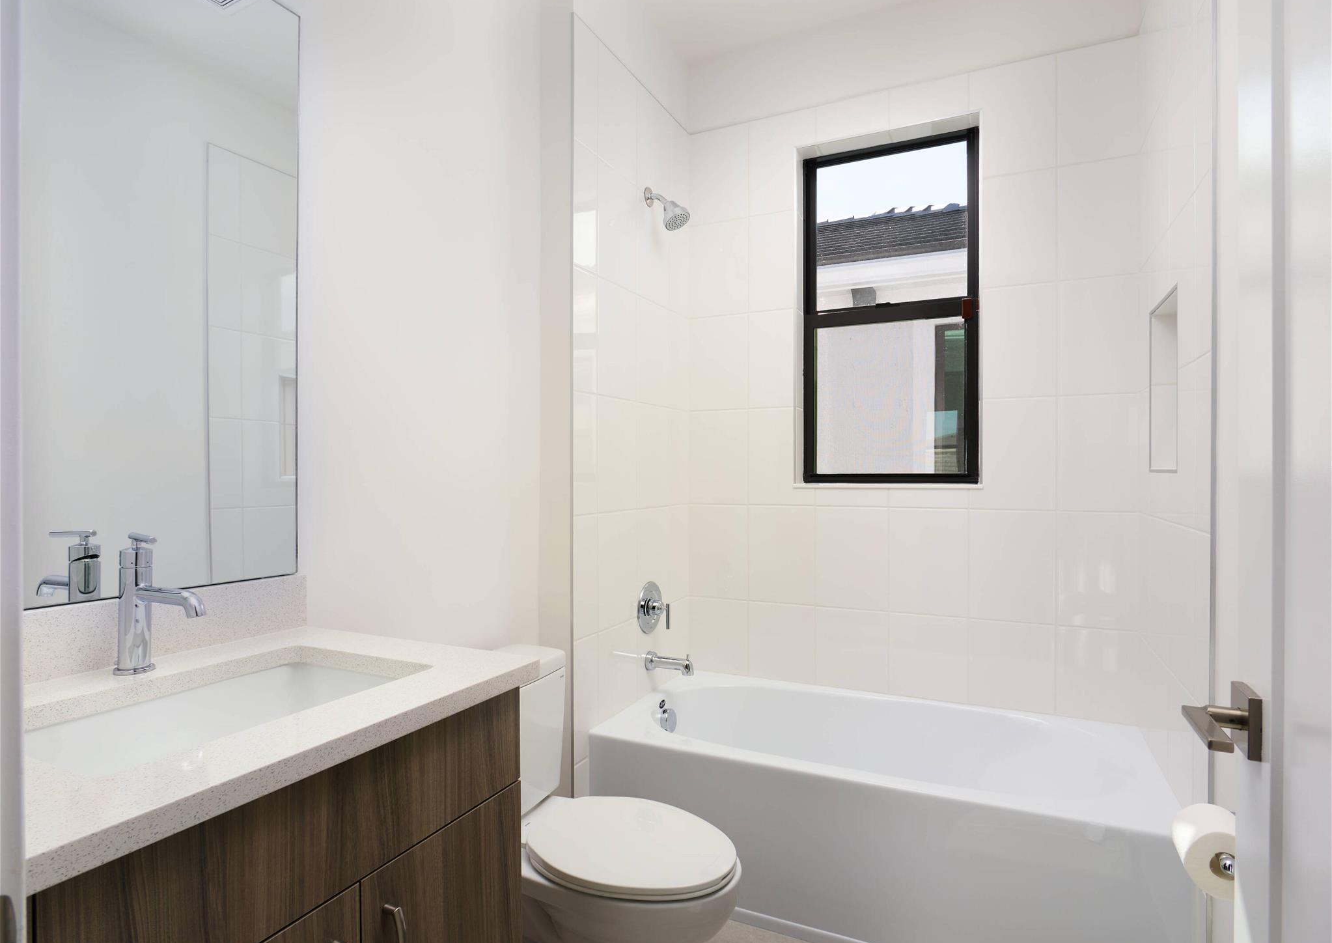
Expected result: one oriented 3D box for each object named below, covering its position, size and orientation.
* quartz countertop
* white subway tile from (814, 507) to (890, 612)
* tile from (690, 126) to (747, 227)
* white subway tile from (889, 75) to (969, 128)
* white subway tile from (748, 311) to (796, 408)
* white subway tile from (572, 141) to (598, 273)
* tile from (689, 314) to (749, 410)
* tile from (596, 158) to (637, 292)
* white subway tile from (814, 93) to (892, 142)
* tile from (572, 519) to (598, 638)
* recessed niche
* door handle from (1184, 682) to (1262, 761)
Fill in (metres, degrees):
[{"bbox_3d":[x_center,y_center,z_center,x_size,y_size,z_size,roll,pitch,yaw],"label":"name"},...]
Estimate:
[{"bbox_3d":[-0.599,0.314,0.932,0.551,0.028,0.648,0,0,27],"label":"quartz countertop"},{"bbox_3d":[0.664,0.309,2.480,0.256,0.364,0.010,0,0,26],"label":"white subway tile"},{"bbox_3d":[0.204,-1.144,2.688,0.244,0.353,0.010,0,0,26],"label":"tile"},{"bbox_3d":[0.894,-1.261,2.366,0.256,0.131,0.010,0,0,26],"label":"white subway tile"},{"bbox_3d":[0.396,-0.414,2.575,0.182,0.360,0.010,0,0,25],"label":"white subway tile"},{"bbox_3d":[-0.239,-0.773,2.036,0.010,0.361,0.129,0,0,26],"label":"white subway tile"},{"bbox_3d":[0.205,-0.416,2.671,0.246,0.361,0.010,0,0,26],"label":"tile"},{"bbox_3d":[-0.157,-0.774,2.209,0.010,0.361,0.256,0,0,26],"label":"tile"},{"bbox_3d":[0.656,-1.247,2.448,0.253,0.134,0.010,0,0,25],"label":"white subway tile"},{"bbox_3d":[-0.238,0.308,2.042,0.010,0.360,0.127,0,0,25],"label":"tile"},{"bbox_3d":[1.341,-0.221,1.794,0.090,0.453,0.341,0,0,26],"label":"recessed niche"},{"bbox_3d":[0.598,0.274,0.740,0.066,0.068,0.148,0,0,26],"label":"door handle"}]

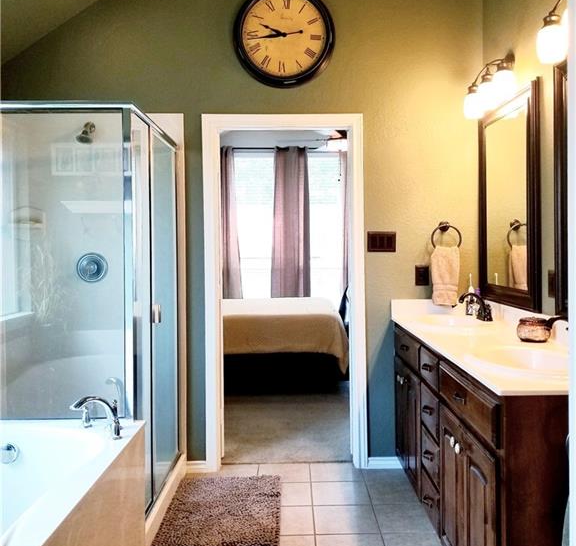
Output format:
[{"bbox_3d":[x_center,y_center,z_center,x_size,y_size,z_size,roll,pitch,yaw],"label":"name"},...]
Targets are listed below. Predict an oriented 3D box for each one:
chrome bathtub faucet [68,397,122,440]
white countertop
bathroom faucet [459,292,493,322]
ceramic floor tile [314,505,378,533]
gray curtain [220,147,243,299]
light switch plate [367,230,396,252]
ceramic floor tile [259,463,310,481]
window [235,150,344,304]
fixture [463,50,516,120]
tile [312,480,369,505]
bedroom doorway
[{"bbox_3d":[-0.750,0.555,2.255,0.220,0.150,0.287,-2,2,-42],"label":"chrome bathtub faucet"},{"bbox_3d":[0.903,0.259,2.600,0.555,0.125,1.800,-1,3,0],"label":"white countertop"},{"bbox_3d":[1.037,0.190,3.147,0.165,0.148,0.160,-1,3,0],"label":"bathroom faucet"},{"bbox_3d":[0.278,1.209,2.819,0.303,0.010,0.303,-1,2,1],"label":"ceramic floor tile"},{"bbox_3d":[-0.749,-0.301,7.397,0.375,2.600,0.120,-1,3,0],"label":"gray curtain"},{"bbox_3d":[0.556,-0.185,3.411,0.166,0.123,0.010,-1,2,0],"label":"light switch plate"},{"bbox_3d":[-0.022,1.193,3.427,0.303,0.010,0.295,-1,2,1],"label":"ceramic floor tile"},{"bbox_3d":[0.021,-0.532,7.187,1.460,2.000,0.100,-1,2,1],"label":"window"},{"bbox_3d":[1.064,-0.978,2.980,0.198,0.222,0.580,-1,3,0],"label":"fixture"},{"bbox_3d":[0.279,1.191,3.135,0.304,0.010,0.298,-1,2,0],"label":"tile"},{"bbox_3d":[-0.021,0.125,3.487,0.961,2.123,0.150,-1,2,0],"label":"bedroom doorway"}]

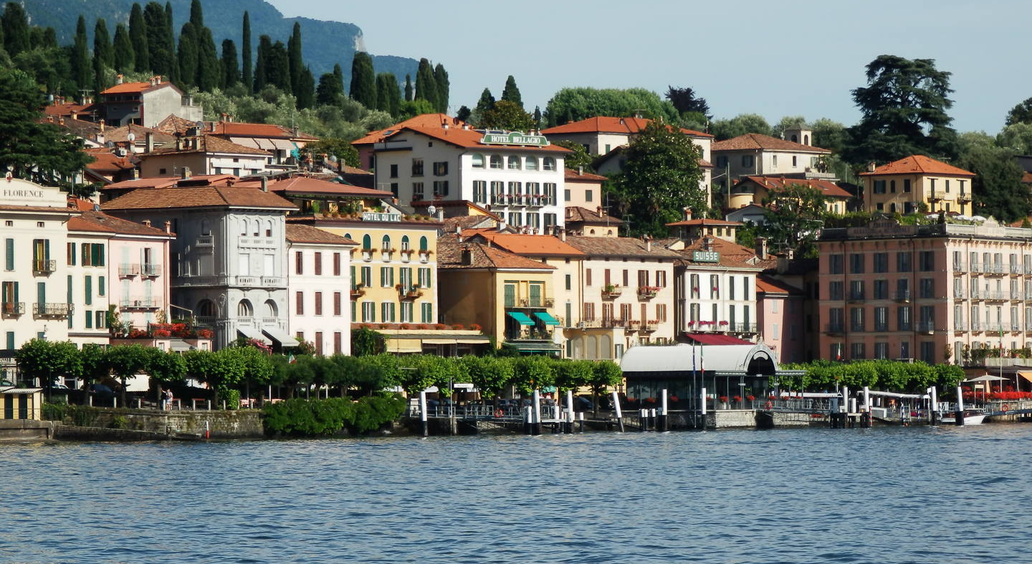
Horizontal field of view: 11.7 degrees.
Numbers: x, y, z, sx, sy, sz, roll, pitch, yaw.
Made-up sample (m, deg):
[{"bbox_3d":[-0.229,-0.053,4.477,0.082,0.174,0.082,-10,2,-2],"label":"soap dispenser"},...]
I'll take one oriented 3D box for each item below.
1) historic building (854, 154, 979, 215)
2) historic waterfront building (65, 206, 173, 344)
[{"bbox_3d":[52.583,-12.065,661.819,9.700,8.900,13.300,-2,-2,37],"label":"historic building"},{"bbox_3d":[-37.980,2.269,433.393,9.800,16.822,18.674,-1,-1,27],"label":"historic waterfront building"}]

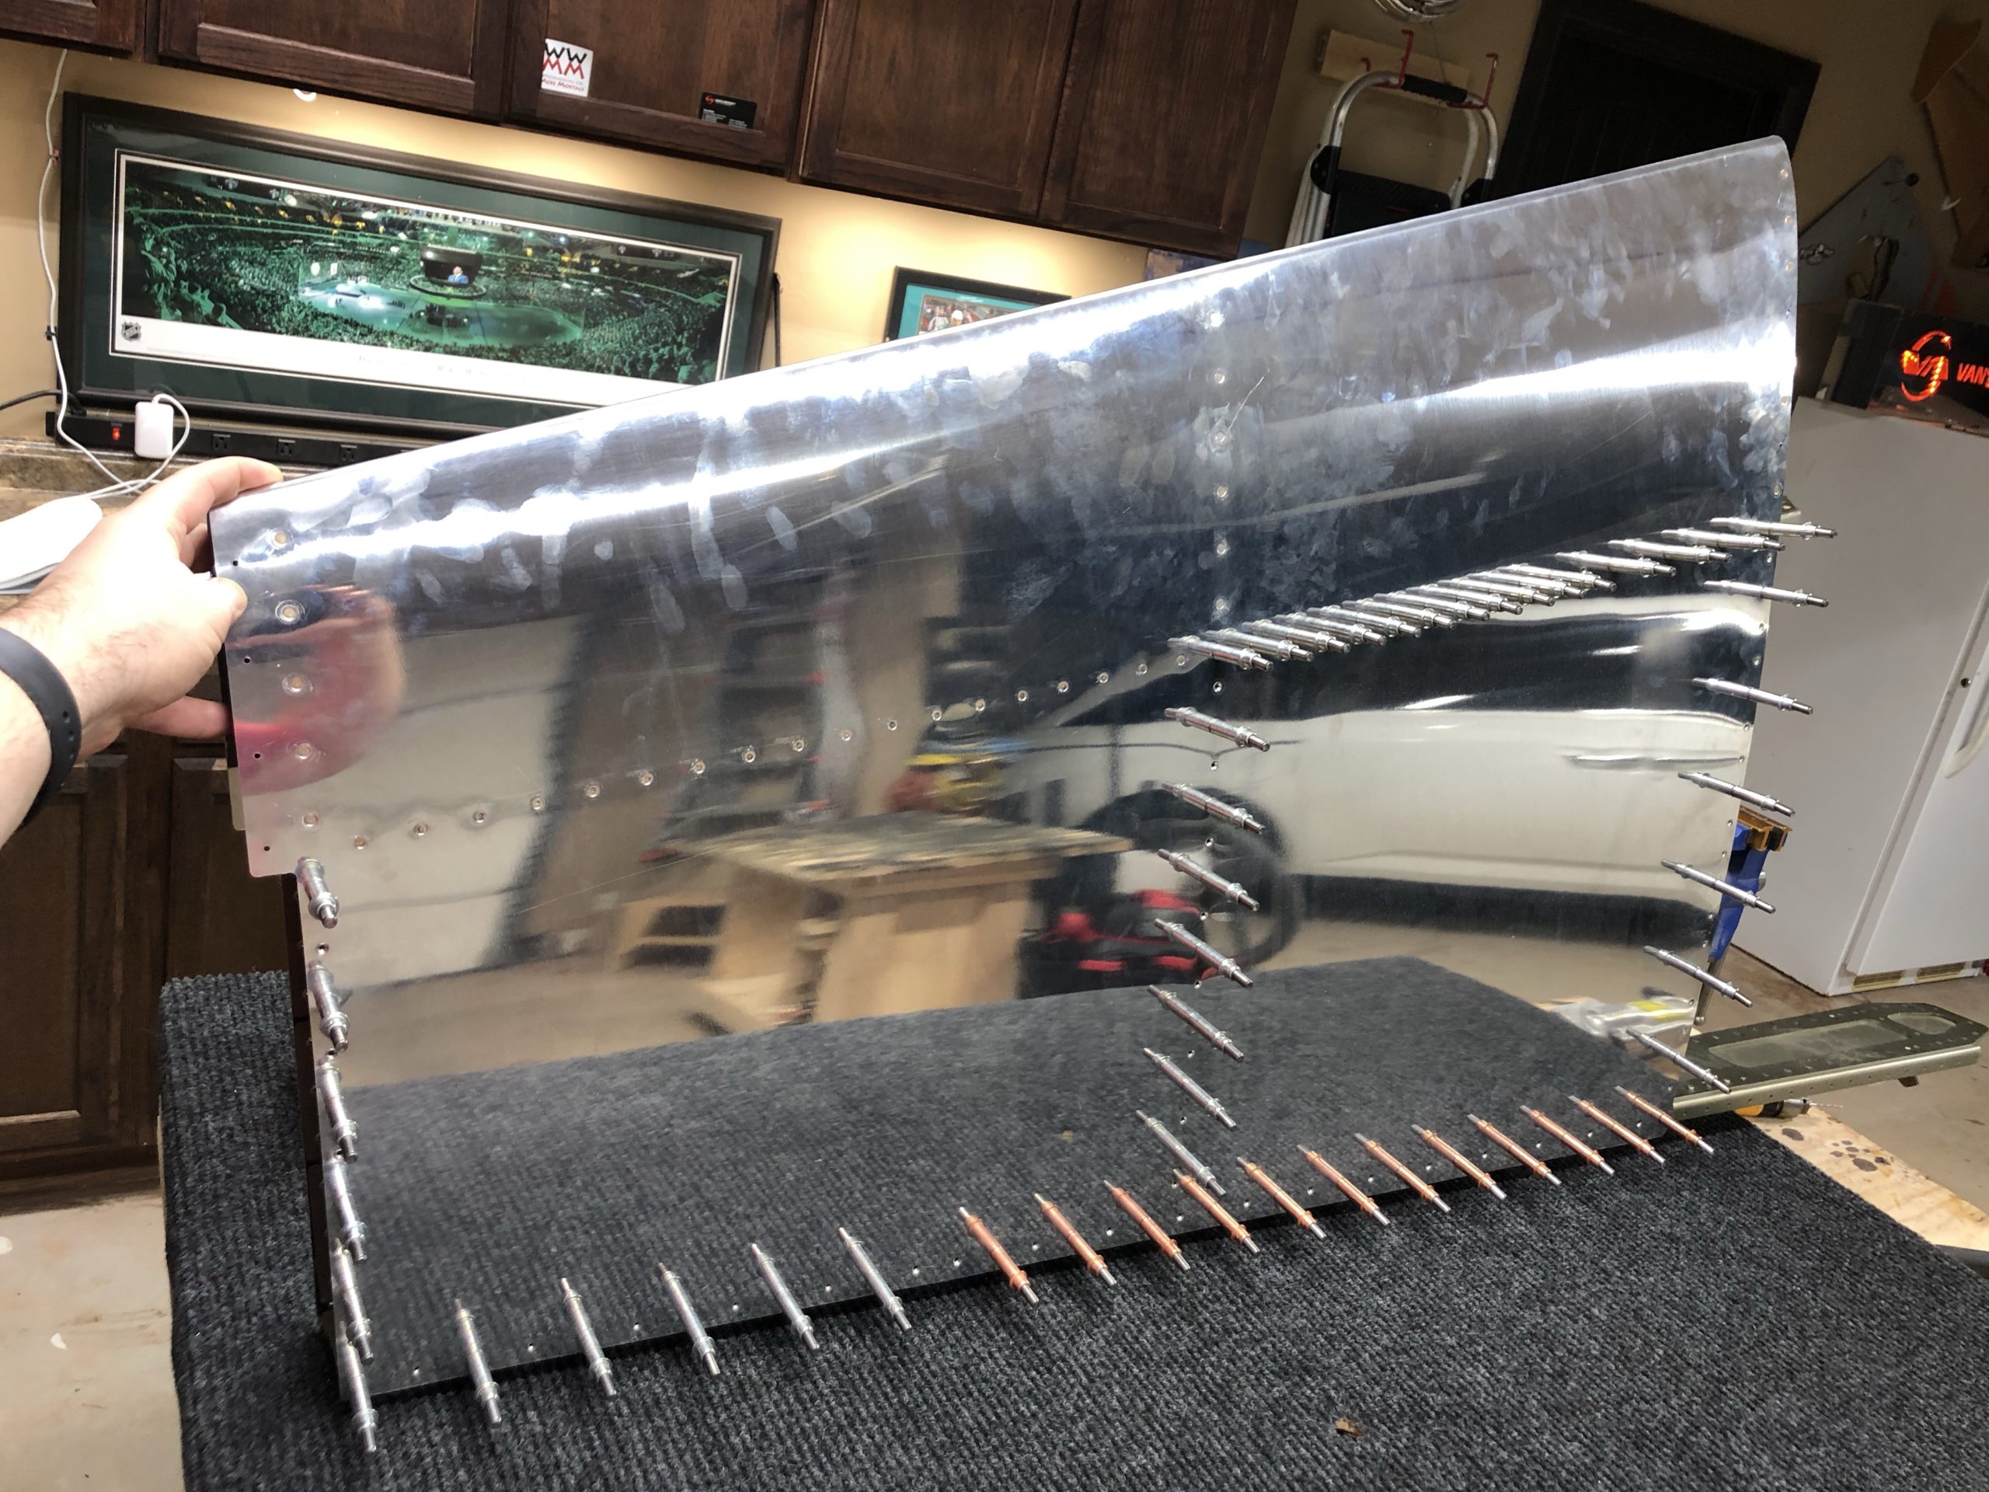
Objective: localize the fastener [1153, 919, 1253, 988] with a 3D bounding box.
[{"bbox_3d":[0.110,0.109,0.850,0.009,0.009,0.079,-1,18,-30],"label":"fastener"}]

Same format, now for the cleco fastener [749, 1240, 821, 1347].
[{"bbox_3d":[-0.103,0.270,0.791,0.009,0.009,0.079,-1,20,-30],"label":"cleco fastener"}]

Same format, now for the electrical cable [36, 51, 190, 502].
[{"bbox_3d":[-1.295,-0.680,2.373,0.210,0.610,0.120,1,20,-30],"label":"electrical cable"}]

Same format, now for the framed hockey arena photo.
[{"bbox_3d":[-0.897,-0.731,2.643,1.100,0.450,0.030,1,22,-30],"label":"framed hockey arena photo"}]

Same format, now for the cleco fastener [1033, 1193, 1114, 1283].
[{"bbox_3d":[0.043,0.268,0.876,0.009,0.009,0.079,-1,20,-30],"label":"cleco fastener"}]

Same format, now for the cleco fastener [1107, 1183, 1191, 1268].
[{"bbox_3d":[0.085,0.268,0.900,0.009,0.009,0.079,-1,20,-30],"label":"cleco fastener"}]

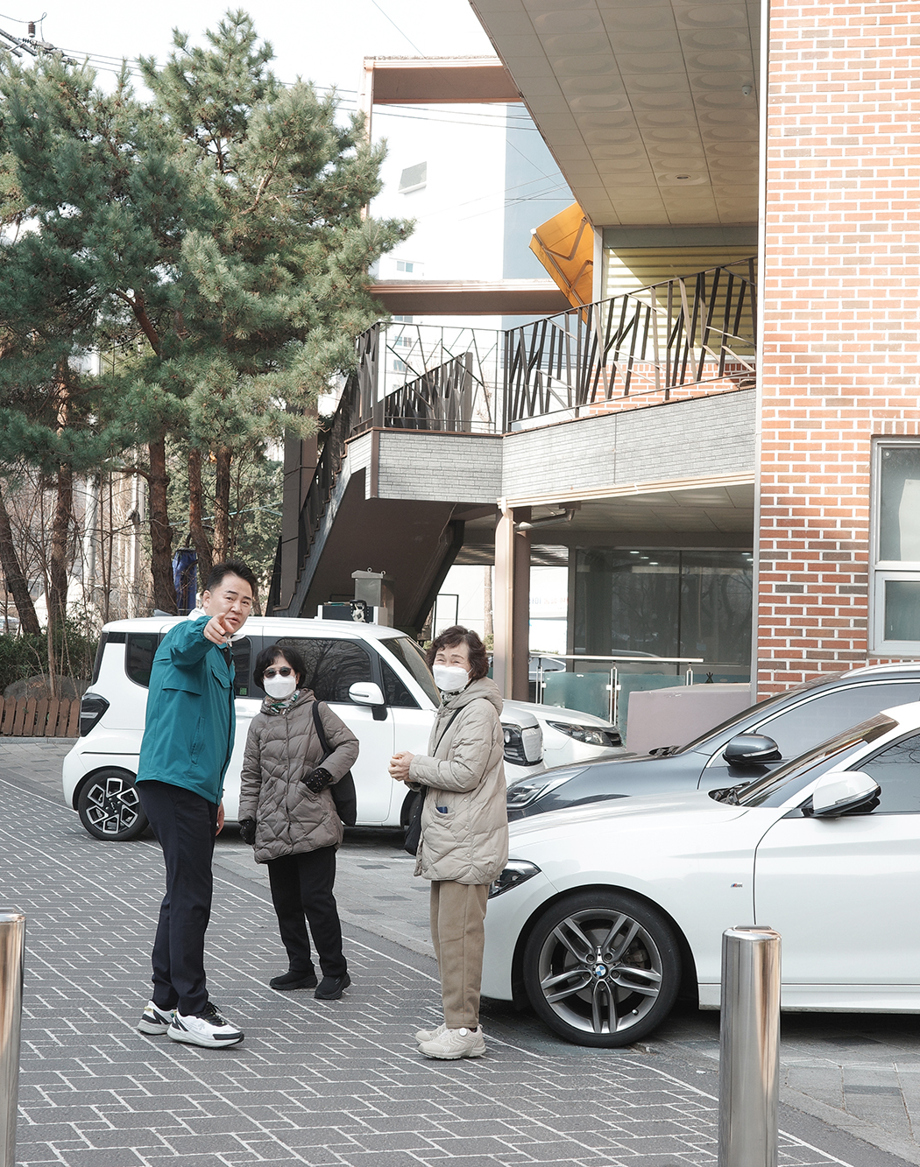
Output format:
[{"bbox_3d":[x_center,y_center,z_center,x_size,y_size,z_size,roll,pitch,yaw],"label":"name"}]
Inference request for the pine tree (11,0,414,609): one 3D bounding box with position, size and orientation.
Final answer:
[{"bbox_3d":[-3.308,-2.672,25.500,5.200,9.600,5.000,1,-2,0],"label":"pine tree"}]

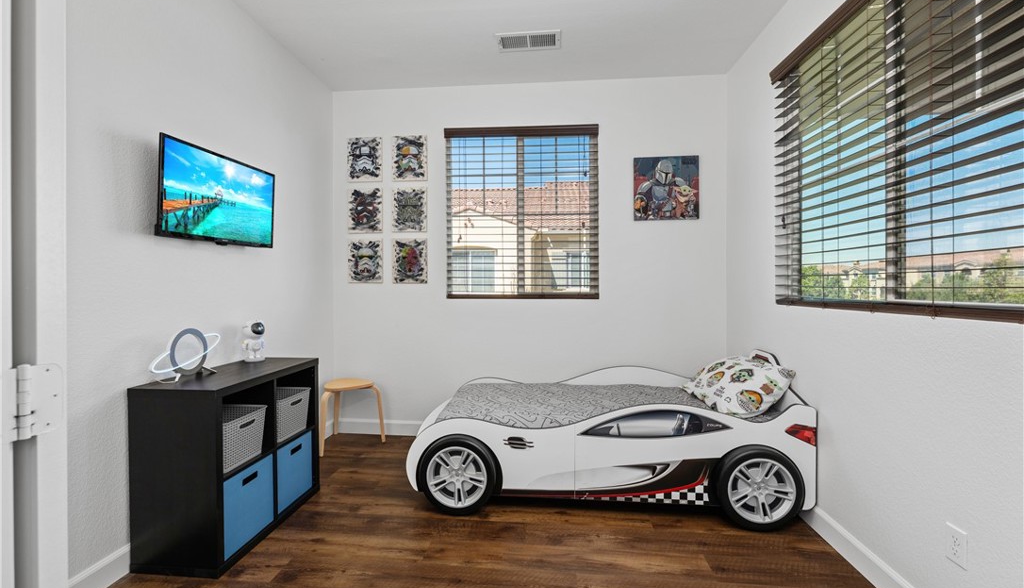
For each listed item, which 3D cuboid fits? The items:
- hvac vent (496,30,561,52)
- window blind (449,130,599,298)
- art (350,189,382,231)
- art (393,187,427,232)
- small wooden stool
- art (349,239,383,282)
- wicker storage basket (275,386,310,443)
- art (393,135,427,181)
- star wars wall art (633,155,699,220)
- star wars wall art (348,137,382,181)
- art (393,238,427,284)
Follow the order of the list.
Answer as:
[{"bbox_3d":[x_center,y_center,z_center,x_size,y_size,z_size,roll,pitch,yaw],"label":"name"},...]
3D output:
[{"bbox_3d":[0.114,-1.616,2.750,0.404,0.014,0.215,0,0,5],"label":"hvac vent"},{"bbox_3d":[0.067,-0.619,3.265,1.180,1.310,0.070,0,1,5],"label":"window blind"},{"bbox_3d":[-1.156,-0.656,3.390,0.278,0.356,0.018,0,1,5],"label":"art"},{"bbox_3d":[-0.798,-0.657,3.356,0.278,0.356,0.018,0,1,5],"label":"art"},{"bbox_3d":[-1.254,0.902,3.177,0.480,0.455,0.430,0,1,20],"label":"small wooden stool"},{"bbox_3d":[-1.172,-0.262,3.423,0.283,0.355,0.018,0,0,5],"label":"art"},{"bbox_3d":[-1.321,0.647,2.307,0.335,0.215,0.262,0,1,5],"label":"wicker storage basket"},{"bbox_3d":[-0.806,-1.072,3.382,0.283,0.355,0.018,0,0,5],"label":"art"},{"bbox_3d":[1.159,-0.789,3.195,0.473,0.471,0.022,0,0,5],"label":"star wars wall art"},{"bbox_3d":[-1.176,-1.073,3.417,0.283,0.355,0.018,0,0,5],"label":"star wars wall art"},{"bbox_3d":[-0.798,-0.254,3.362,0.278,0.356,0.018,0,1,5],"label":"art"}]

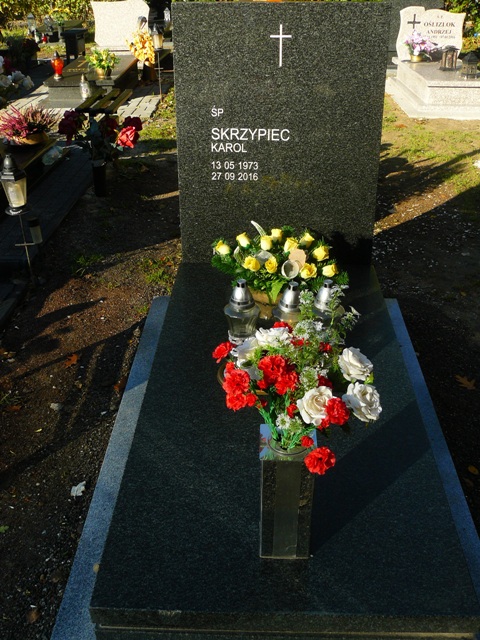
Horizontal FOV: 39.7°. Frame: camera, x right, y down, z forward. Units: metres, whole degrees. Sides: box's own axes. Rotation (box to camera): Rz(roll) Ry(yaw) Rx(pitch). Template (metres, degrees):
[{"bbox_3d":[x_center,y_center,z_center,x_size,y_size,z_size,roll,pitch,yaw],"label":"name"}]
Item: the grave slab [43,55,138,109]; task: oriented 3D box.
[{"bbox_3d":[-1.710,-2.880,8.000,0.800,0.330,1.820,1,29,1],"label":"grave slab"}]

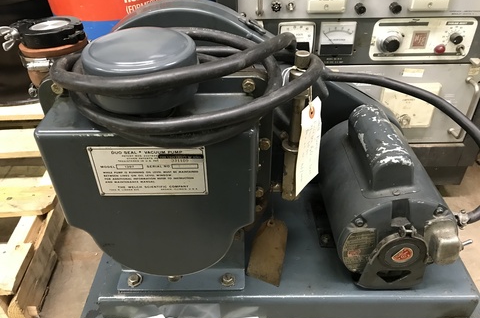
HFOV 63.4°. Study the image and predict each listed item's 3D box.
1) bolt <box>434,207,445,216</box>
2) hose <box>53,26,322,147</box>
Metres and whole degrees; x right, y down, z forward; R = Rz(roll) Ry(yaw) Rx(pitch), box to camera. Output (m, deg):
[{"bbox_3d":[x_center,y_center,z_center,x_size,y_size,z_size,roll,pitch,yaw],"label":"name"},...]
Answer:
[{"bbox_3d":[0.290,0.076,0.565,0.014,0.013,0.012,0,37,0],"label":"bolt"},{"bbox_3d":[-0.046,-0.091,0.453,0.321,0.081,0.178,0,37,0],"label":"hose"}]

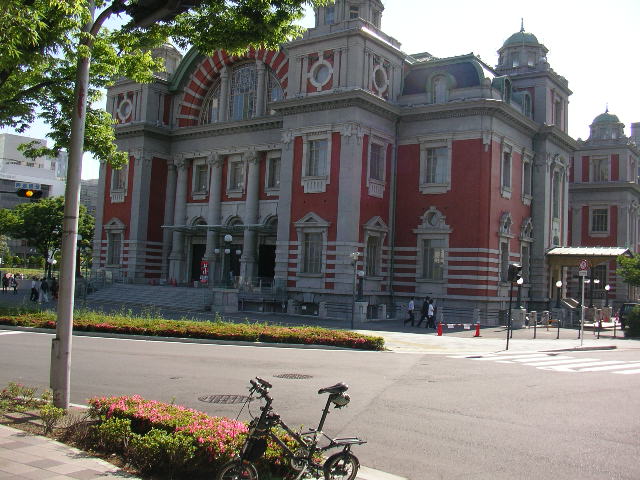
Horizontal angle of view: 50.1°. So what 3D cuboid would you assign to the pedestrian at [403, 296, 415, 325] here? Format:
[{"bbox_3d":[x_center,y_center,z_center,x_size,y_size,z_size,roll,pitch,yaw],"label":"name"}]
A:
[{"bbox_3d":[5.050,4.051,38.600,0.600,1.680,0.500,2,-4,18],"label":"pedestrian"}]

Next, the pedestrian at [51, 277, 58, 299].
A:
[{"bbox_3d":[-19.950,3.591,51.500,0.450,1.660,0.500,0,-5,36],"label":"pedestrian"}]

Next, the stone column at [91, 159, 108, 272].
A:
[{"bbox_3d":[-19.110,-1.853,60.000,1.100,10.293,0.700,0,-5,36],"label":"stone column"}]

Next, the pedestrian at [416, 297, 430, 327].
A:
[{"bbox_3d":[5.654,3.923,37.374,0.700,1.677,0.500,1,-4,30],"label":"pedestrian"}]

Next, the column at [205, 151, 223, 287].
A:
[{"bbox_3d":[-8.621,-1.754,55.284,1.040,10.687,1.040,3,-4,0],"label":"column"}]

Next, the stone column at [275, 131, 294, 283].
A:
[{"bbox_3d":[-2.267,-2.167,47.233,1.100,10.550,0.850,0,-5,36],"label":"stone column"}]

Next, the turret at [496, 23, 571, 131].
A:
[{"bbox_3d":[15.553,-12.481,52.211,6.048,8.611,5.893,0,-5,36],"label":"turret"}]

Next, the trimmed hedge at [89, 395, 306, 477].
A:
[{"bbox_3d":[-1.378,2.121,7.270,2.600,0.510,0.950,0,-5,36],"label":"trimmed hedge"}]

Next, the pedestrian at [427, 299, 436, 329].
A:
[{"bbox_3d":[6.234,4.104,38.059,0.520,1.630,0.480,2,-4,14],"label":"pedestrian"}]

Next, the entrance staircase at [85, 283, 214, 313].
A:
[{"bbox_3d":[-11.161,4.105,49.492,13.900,1.350,3.600,0,-5,36],"label":"entrance staircase"}]

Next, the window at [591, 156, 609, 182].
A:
[{"bbox_3d":[30.522,-7.705,74.712,1.950,2.850,0.400,0,-5,36],"label":"window"}]

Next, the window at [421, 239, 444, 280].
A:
[{"bbox_3d":[7.469,1.270,45.269,1.682,2.748,0.300,0,-5,36],"label":"window"}]

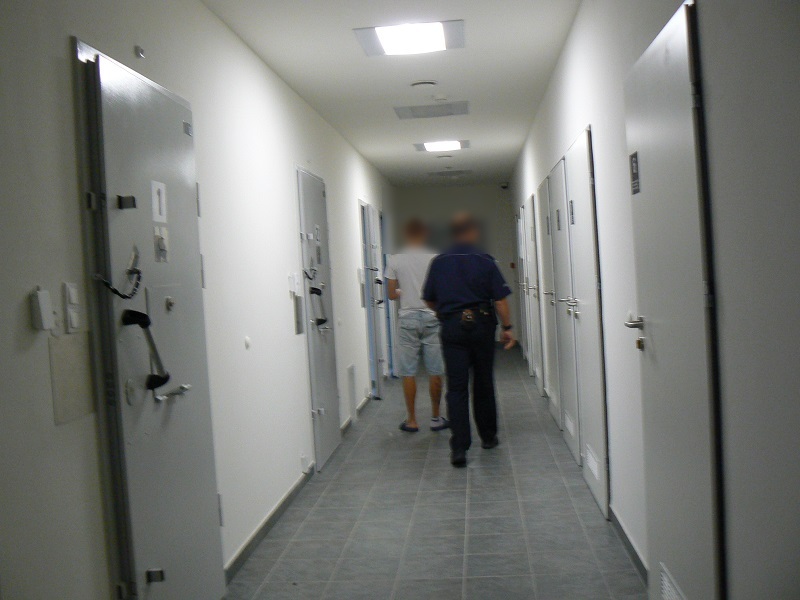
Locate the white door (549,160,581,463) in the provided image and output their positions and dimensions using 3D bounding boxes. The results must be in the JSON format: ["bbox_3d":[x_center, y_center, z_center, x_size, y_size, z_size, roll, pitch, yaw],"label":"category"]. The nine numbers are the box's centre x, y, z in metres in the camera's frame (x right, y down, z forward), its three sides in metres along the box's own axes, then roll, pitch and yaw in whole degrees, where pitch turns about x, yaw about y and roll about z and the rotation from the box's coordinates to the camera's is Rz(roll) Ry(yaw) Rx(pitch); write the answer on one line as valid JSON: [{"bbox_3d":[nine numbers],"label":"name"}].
[{"bbox_3d":[1.217,0.057,5.988,0.070,2.038,1.006,-3,2,5],"label":"white door"}]

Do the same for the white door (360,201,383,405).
[{"bbox_3d":[-0.290,0.003,9.366,0.091,2.081,1.012,-3,2,5],"label":"white door"}]

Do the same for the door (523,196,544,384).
[{"bbox_3d":[1.473,-0.062,8.878,0.070,2.038,1.027,-3,2,5],"label":"door"}]

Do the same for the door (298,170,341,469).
[{"bbox_3d":[-0.614,0.129,6.267,0.085,2.090,1.027,-3,2,5],"label":"door"}]

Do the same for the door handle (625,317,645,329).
[{"bbox_3d":[0.889,0.088,3.125,0.063,0.051,0.139,-3,2,5],"label":"door handle"}]

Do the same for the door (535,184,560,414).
[{"bbox_3d":[1.323,0.008,7.164,0.070,2.038,0.997,-3,2,5],"label":"door"}]

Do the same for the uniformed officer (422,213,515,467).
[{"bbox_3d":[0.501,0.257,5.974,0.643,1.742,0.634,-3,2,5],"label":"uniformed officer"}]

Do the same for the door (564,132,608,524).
[{"bbox_3d":[1.112,0.104,4.832,0.070,2.038,1.003,-3,2,5],"label":"door"}]

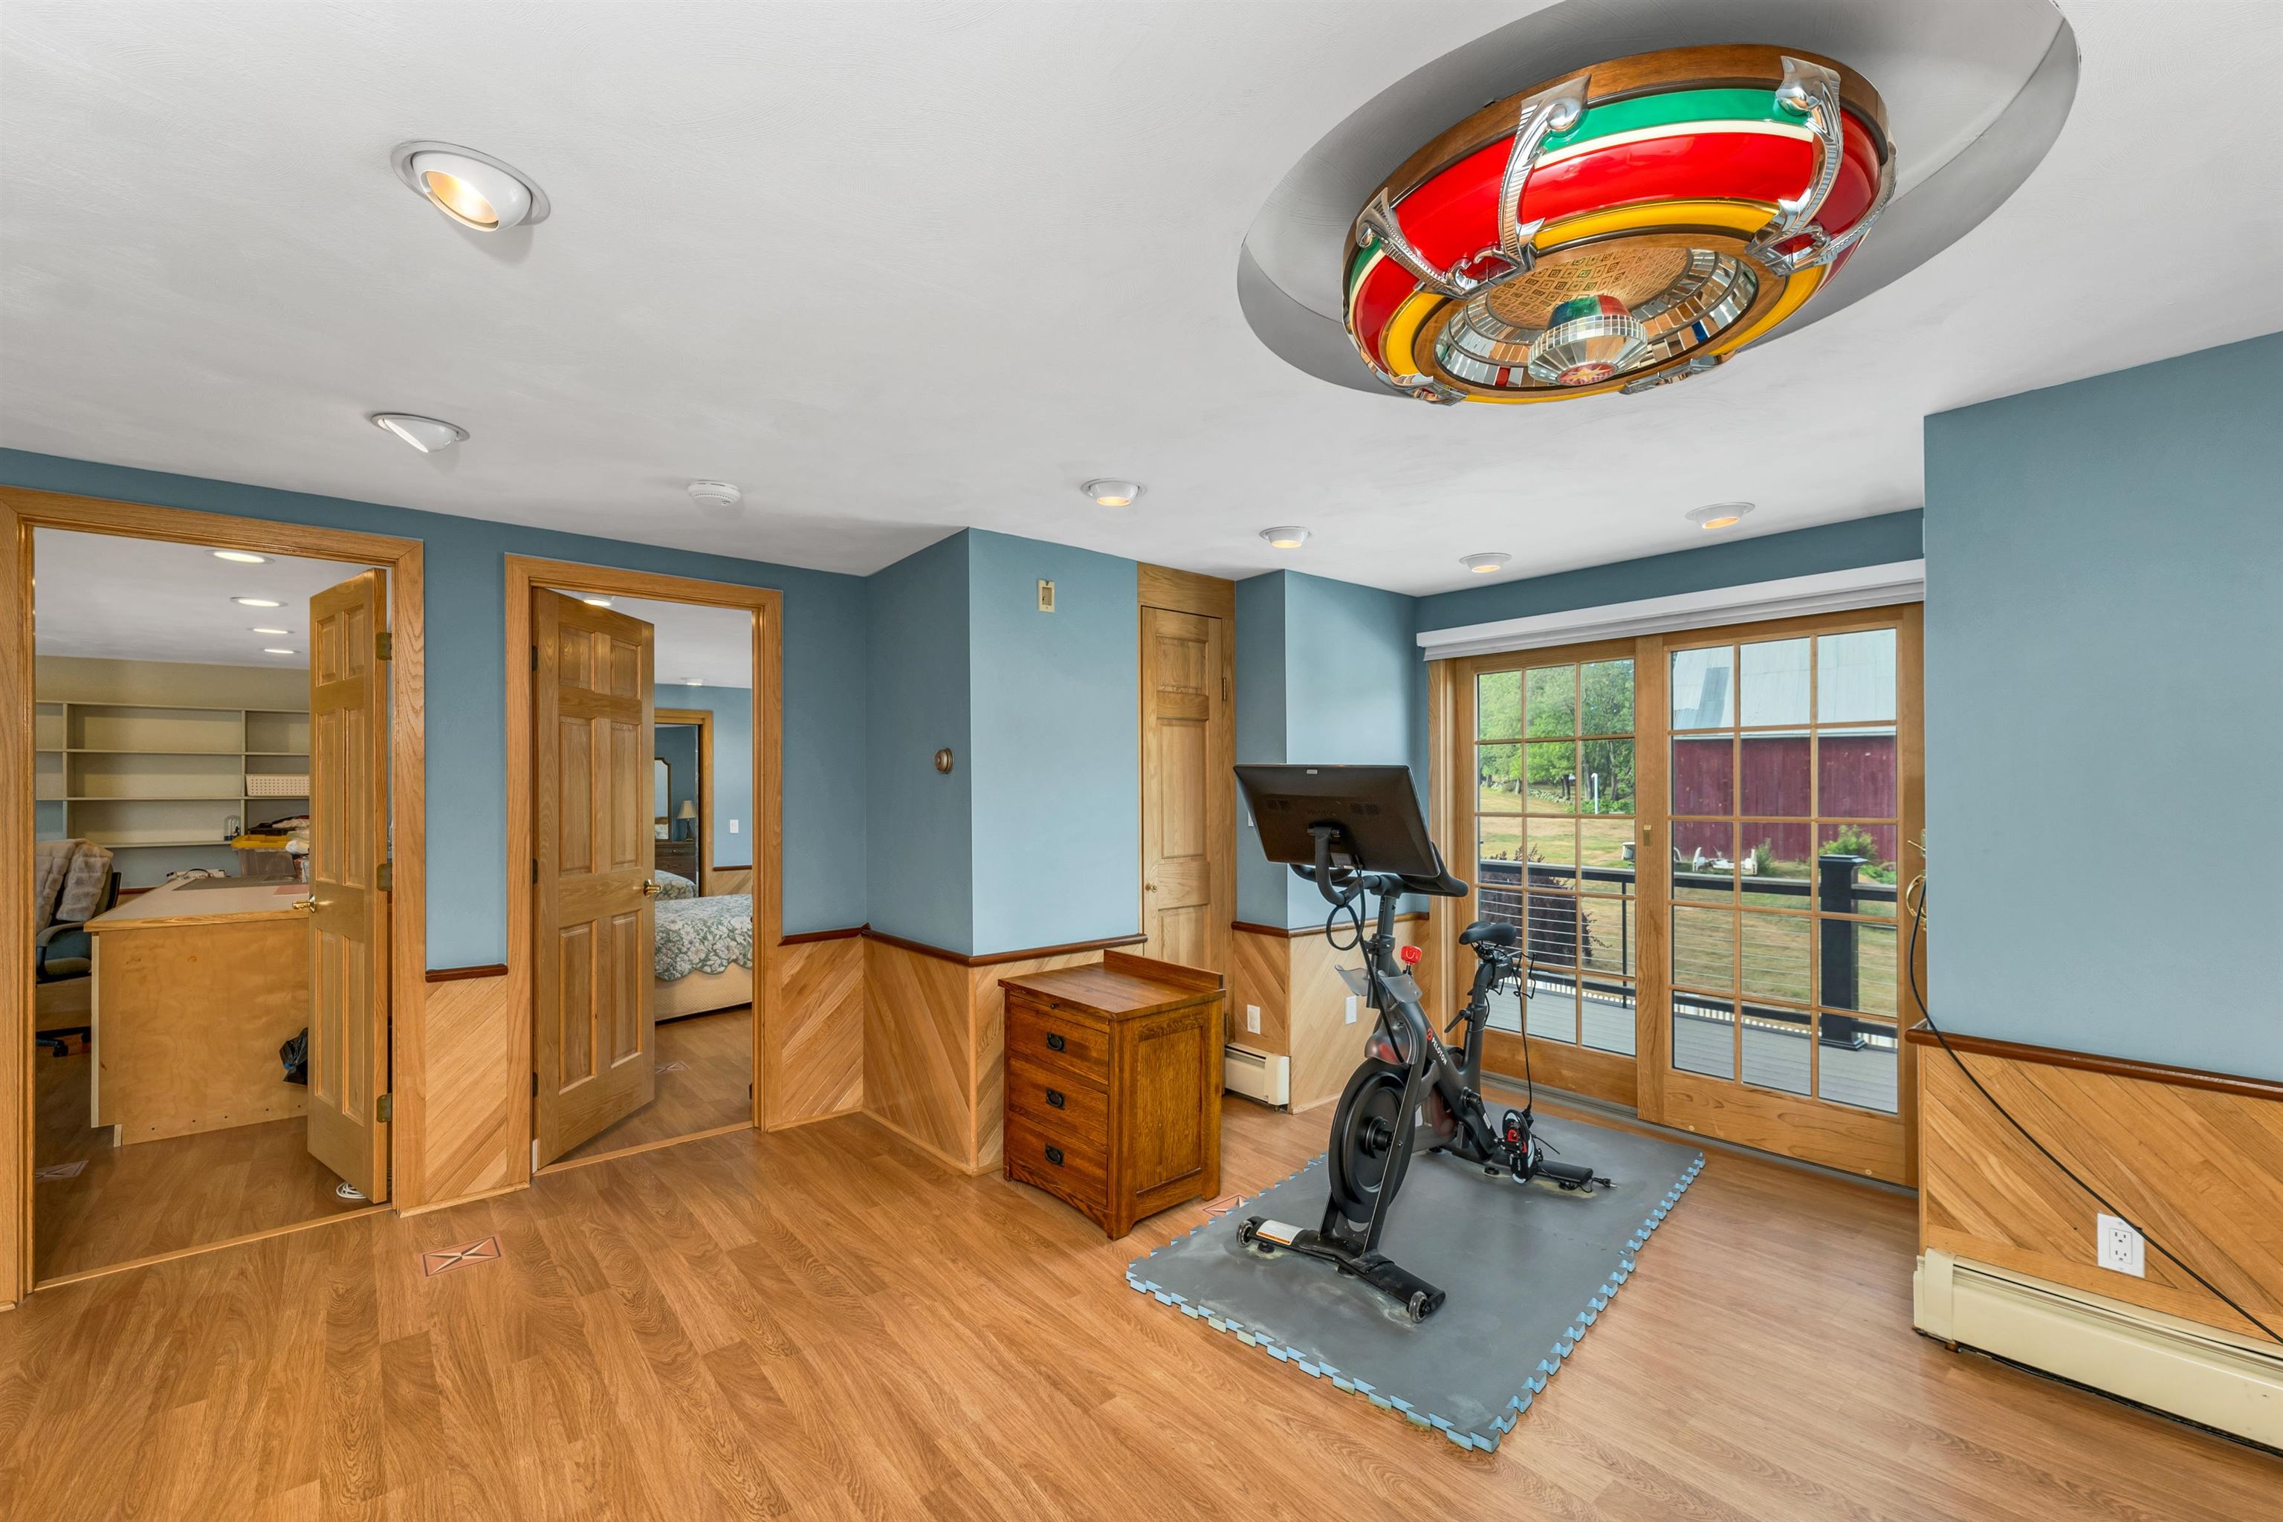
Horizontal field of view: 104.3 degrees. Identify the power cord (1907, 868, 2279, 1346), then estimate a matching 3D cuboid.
[{"bbox_3d":[2.180,0.742,2.081,0.220,0.927,0.584,0,-1,-43],"label":"power cord"}]

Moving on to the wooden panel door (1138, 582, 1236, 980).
[{"bbox_3d":[0.191,0.337,3.779,0.552,2.246,0.080,1,-1,-39],"label":"wooden panel door"}]

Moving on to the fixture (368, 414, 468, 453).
[{"bbox_3d":[-1.770,-0.790,2.178,0.200,0.060,0.200,0,-1,-39],"label":"fixture"}]

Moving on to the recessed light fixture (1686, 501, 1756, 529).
[{"bbox_3d":[1.910,-0.798,2.934,0.200,0.060,0.200,0,-1,-39],"label":"recessed light fixture"}]

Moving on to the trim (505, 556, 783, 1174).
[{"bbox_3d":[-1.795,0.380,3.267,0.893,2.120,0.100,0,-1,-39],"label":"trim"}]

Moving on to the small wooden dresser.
[{"bbox_3d":[-0.106,1.062,2.981,0.465,0.730,0.600,0,-1,-42],"label":"small wooden dresser"}]

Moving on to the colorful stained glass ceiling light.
[{"bbox_3d":[0.740,-0.751,1.479,0.810,0.250,0.810,0,-1,-39],"label":"colorful stained glass ceiling light"}]

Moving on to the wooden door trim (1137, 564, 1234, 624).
[{"bbox_3d":[0.202,-0.714,3.840,0.563,0.173,0.045,0,-1,-39],"label":"wooden door trim"}]

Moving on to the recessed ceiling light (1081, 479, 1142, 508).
[{"bbox_3d":[-0.082,-0.792,2.678,0.200,0.060,0.200,0,-1,0],"label":"recessed ceiling light"}]

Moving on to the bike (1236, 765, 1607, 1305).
[{"bbox_3d":[0.888,0.705,2.780,1.280,1.390,0.580,1,-1,-45],"label":"bike"}]

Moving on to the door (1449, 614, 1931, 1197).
[{"bbox_3d":[2.020,0.441,3.448,0.110,1.945,1.755,0,-1,-43],"label":"door"}]

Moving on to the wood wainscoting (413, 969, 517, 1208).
[{"bbox_3d":[-2.210,1.060,2.907,0.237,0.753,0.040,0,-1,-39],"label":"wood wainscoting"}]

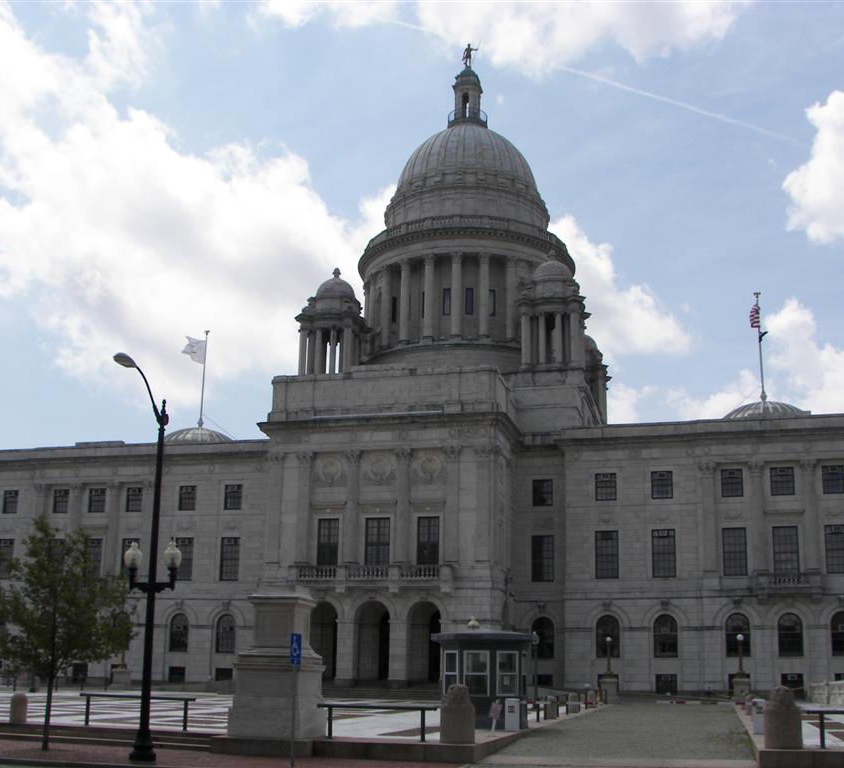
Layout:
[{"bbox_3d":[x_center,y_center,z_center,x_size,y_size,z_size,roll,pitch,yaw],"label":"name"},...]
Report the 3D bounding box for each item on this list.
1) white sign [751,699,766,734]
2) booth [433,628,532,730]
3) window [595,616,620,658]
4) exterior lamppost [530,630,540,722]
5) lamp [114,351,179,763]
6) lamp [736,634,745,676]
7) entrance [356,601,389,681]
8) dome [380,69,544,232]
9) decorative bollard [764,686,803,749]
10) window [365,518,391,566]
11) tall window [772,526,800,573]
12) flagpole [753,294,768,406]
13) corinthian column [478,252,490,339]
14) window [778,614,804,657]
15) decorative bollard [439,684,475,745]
[{"bbox_3d":[9.357,9.251,29.584,0.430,1.000,0.360,-3,-15,15],"label":"white sign"},{"bbox_3d":[1.580,7.734,28.036,2.520,2.559,2.520,-3,-14,14],"label":"booth"},{"bbox_3d":[15.153,20.431,86.220,1.844,3.410,0.403,-3,-16,15],"label":"window"},{"bbox_3d":[4.796,12.276,45.000,0.500,3.600,0.500,-3,-15,15],"label":"exterior lamppost"},{"bbox_3d":[-6.237,3.699,22.906,1.280,8.693,2.020,-6,-15,24],"label":"lamp"},{"bbox_3d":[14.481,12.344,48.416,0.380,2.050,0.380,-3,-15,15],"label":"lamp"},{"bbox_3d":[-3.875,19.959,82.863,2.850,6.200,1.000,-3,-15,15],"label":"entrance"},{"bbox_3d":[5.268,-27.907,125.703,19.500,21.840,19.500,-3,-14,14],"label":"dome"},{"bbox_3d":[8.006,7.391,23.585,0.770,1.300,0.750,-3,-15,15],"label":"decorative bollard"},{"bbox_3d":[-3.498,12.444,83.711,2.100,3.700,0.300,-3,-15,15],"label":"window"},{"bbox_3d":[28.987,13.225,84.686,1.950,4.000,0.300,-3,-14,14],"label":"tall window"},{"bbox_3d":[34.424,-3.797,108.668,0.761,11.854,0.761,-3,-16,15],"label":"flagpole"},{"bbox_3d":[6.250,-8.850,106.495,1.170,9.114,1.170,-3,-15,14],"label":"corinthian column"},{"bbox_3d":[28.841,19.645,83.346,1.864,3.418,0.300,-3,-15,15],"label":"window"},{"bbox_3d":[0.833,7.976,25.700,0.840,1.400,0.840,1,-14,0],"label":"decorative bollard"}]

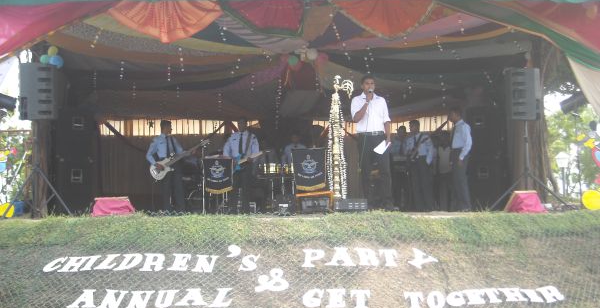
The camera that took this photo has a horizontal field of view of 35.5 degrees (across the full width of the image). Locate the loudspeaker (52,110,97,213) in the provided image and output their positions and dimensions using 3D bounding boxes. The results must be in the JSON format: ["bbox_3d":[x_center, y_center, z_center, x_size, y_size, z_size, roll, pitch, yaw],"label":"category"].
[{"bbox_3d":[-3.654,0.130,15.200,0.670,1.700,0.560,1,-4,-8],"label":"loudspeaker"}]

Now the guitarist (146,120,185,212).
[{"bbox_3d":[-2.314,0.215,16.100,0.620,1.670,0.450,1,-4,-15],"label":"guitarist"}]

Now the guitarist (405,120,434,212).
[{"bbox_3d":[2.196,0.230,17.200,0.520,1.700,0.380,-2,-4,30],"label":"guitarist"}]

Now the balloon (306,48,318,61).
[{"bbox_3d":[0.203,-1.616,15.200,0.190,0.220,0.190,0,-4,0],"label":"balloon"}]

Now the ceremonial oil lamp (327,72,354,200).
[{"bbox_3d":[0.502,-0.159,11.900,0.340,1.680,0.340,0,-4,0],"label":"ceremonial oil lamp"}]

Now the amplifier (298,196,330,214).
[{"bbox_3d":[0.210,0.699,12.700,0.400,0.220,0.280,0,-4,0],"label":"amplifier"}]

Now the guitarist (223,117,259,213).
[{"bbox_3d":[-1.011,0.204,15.900,0.600,1.680,0.450,0,-4,-5],"label":"guitarist"}]

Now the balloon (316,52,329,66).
[{"bbox_3d":[0.346,-1.469,14.400,0.190,0.215,0.190,0,-4,0],"label":"balloon"}]

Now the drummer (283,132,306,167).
[{"bbox_3d":[-0.103,0.254,17.600,0.500,1.350,0.650,0,-4,0],"label":"drummer"}]

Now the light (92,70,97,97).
[{"bbox_3d":[-3.293,-1.130,15.000,0.060,0.450,0.060,0,-4,0],"label":"light"}]

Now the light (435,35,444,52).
[{"bbox_3d":[1.938,-1.535,13.000,0.130,0.220,0.100,0,-4,0],"label":"light"}]

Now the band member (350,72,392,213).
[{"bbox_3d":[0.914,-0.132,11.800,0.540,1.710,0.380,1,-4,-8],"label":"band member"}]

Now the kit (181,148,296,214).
[{"bbox_3d":[-1.110,0.478,16.900,2.100,1.200,1.300,0,-4,0],"label":"kit"}]

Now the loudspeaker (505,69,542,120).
[{"bbox_3d":[2.853,-0.763,12.000,0.400,0.680,0.420,-2,-4,32],"label":"loudspeaker"}]

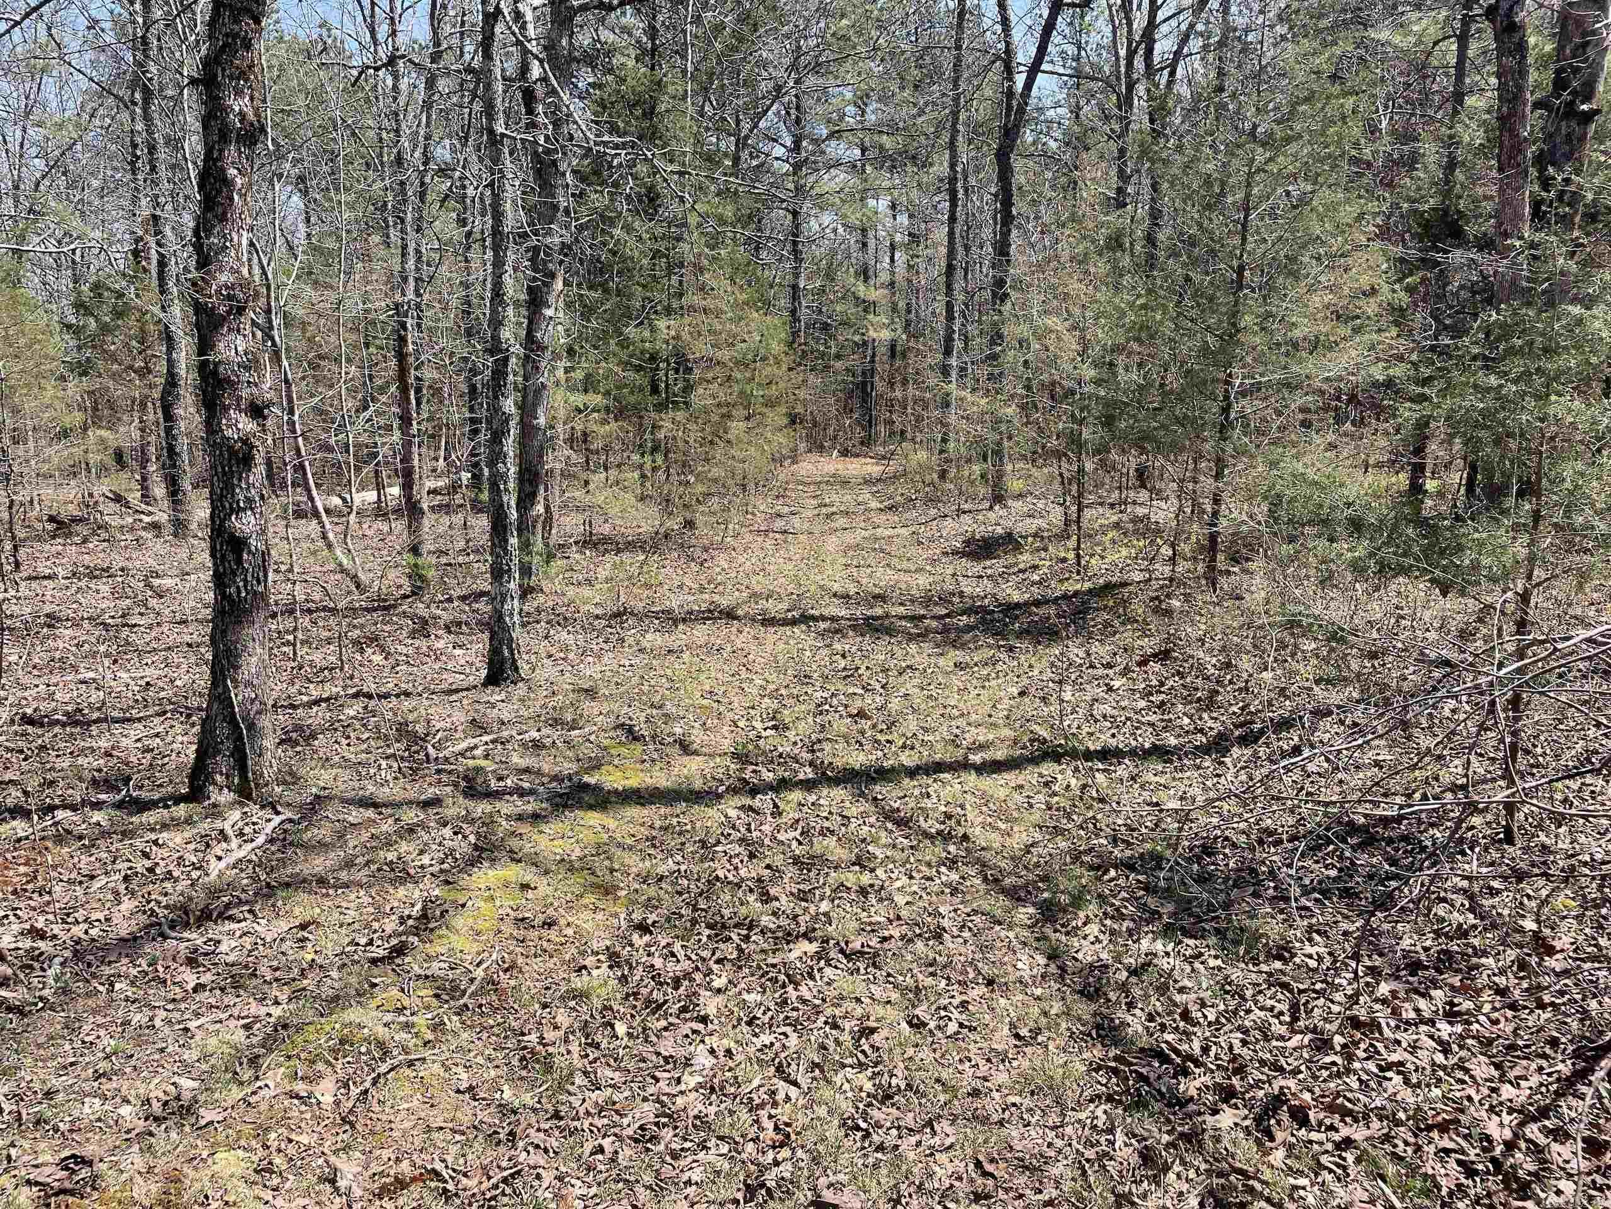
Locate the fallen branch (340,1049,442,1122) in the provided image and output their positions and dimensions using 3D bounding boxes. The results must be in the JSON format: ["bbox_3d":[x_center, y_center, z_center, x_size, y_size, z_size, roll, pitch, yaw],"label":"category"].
[{"bbox_3d":[-0.963,1.101,2.828,0.080,0.040,0.321,4,10,23],"label":"fallen branch"}]

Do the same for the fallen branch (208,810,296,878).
[{"bbox_3d":[-2.002,0.837,4.399,0.160,0.070,0.635,0,9,2],"label":"fallen branch"}]

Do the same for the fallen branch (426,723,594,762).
[{"bbox_3d":[-1.372,0.620,5.772,0.867,0.070,0.130,-8,12,-41],"label":"fallen branch"}]

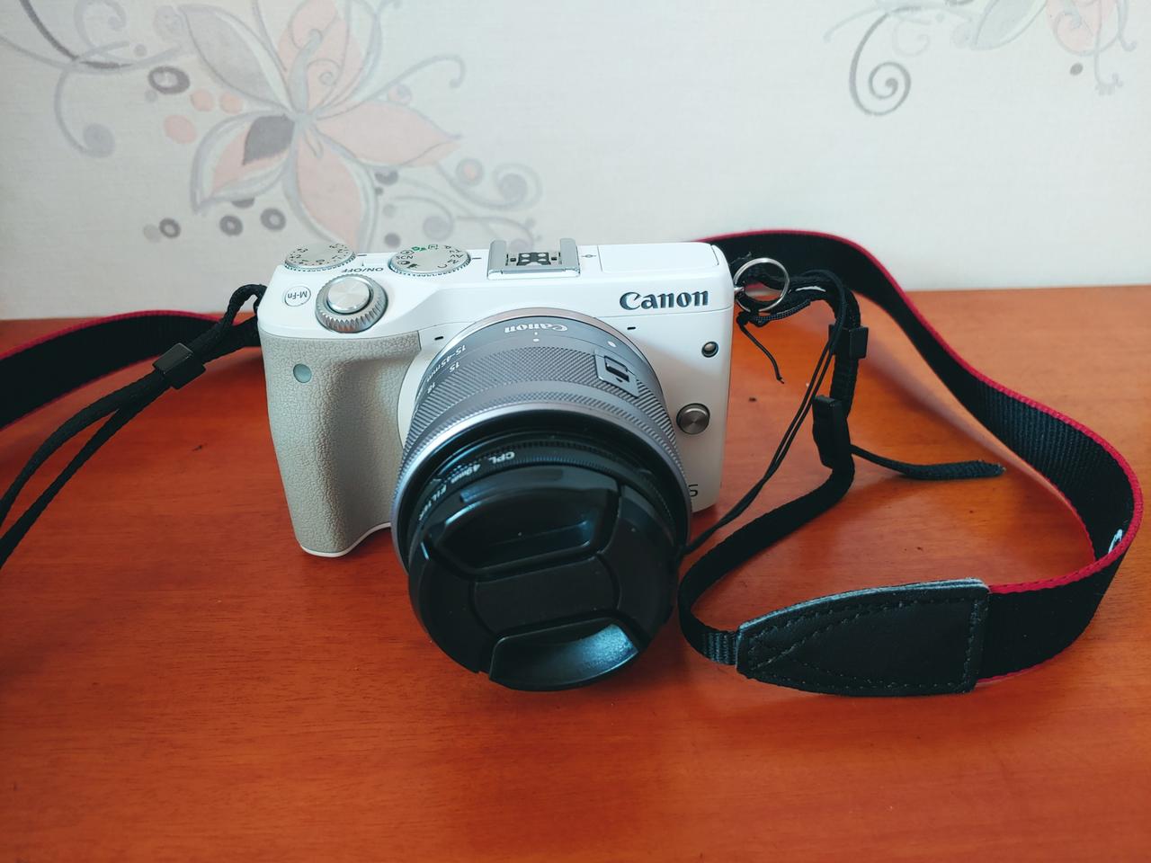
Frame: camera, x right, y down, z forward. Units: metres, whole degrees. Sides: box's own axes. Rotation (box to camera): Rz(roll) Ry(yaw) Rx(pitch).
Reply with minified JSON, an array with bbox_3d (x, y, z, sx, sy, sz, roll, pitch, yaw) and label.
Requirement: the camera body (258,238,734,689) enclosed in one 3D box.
[{"bbox_3d":[-0.017,0.002,0.187,0.112,0.068,0.089,-1,32,-3],"label":"camera body"}]

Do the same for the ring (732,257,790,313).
[{"bbox_3d":[0.044,-0.034,0.195,0.014,0.014,0.003,8,25,11],"label":"ring"}]

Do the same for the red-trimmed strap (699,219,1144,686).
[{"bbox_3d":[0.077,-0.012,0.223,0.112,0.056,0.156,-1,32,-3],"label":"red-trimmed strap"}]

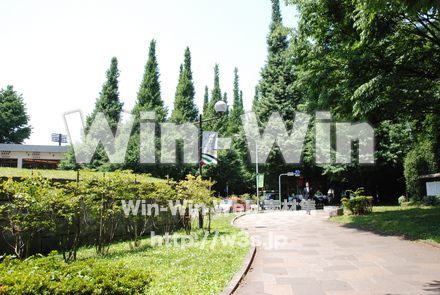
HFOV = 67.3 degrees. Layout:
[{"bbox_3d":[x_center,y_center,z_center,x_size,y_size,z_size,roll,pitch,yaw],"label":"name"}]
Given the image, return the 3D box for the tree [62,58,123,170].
[{"bbox_3d":[-16.885,-2.812,44.128,8.000,19.290,8.000,0,-7,0],"label":"tree"}]

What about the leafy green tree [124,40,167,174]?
[{"bbox_3d":[-10.838,-4.380,49.423,6.600,24.320,6.600,0,-7,0],"label":"leafy green tree"}]

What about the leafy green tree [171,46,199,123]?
[{"bbox_3d":[-5.523,-4.308,54.509,6.000,25.790,6.000,0,-7,0],"label":"leafy green tree"}]

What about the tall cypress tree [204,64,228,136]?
[{"bbox_3d":[-0.640,-3.047,60.473,5.400,25.190,5.400,0,-7,0],"label":"tall cypress tree"}]

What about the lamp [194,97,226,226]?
[{"bbox_3d":[-0.356,0.588,12.380,1.150,4.790,0.450,0,-7,0],"label":"lamp"}]

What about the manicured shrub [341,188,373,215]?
[{"bbox_3d":[7.076,2.803,17.100,1.680,1.330,1.500,0,-6,0],"label":"manicured shrub"}]

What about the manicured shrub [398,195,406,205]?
[{"bbox_3d":[14.077,4.026,25.500,0.620,0.780,0.600,0,-6,0],"label":"manicured shrub"}]

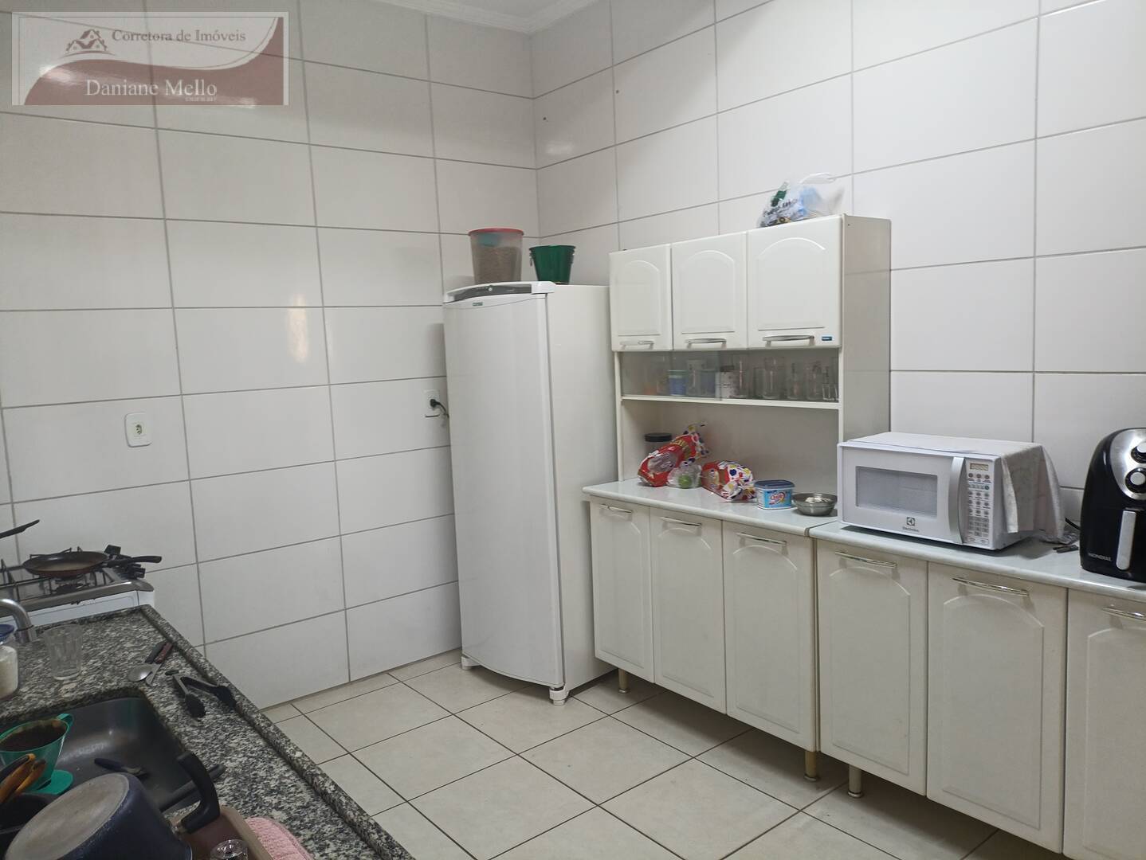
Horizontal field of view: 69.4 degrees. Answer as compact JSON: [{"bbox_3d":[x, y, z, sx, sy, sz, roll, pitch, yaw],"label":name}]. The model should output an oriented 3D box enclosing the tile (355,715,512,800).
[{"bbox_3d":[-0.495,1.153,2.931,0.429,0.010,0.429,-8,8,-38],"label":"tile"}]

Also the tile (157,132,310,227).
[{"bbox_3d":[-1.294,-0.972,3.227,0.570,0.324,0.010,-7,8,-37],"label":"tile"}]

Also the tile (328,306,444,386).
[{"bbox_3d":[-0.811,-0.381,3.643,0.570,0.324,0.010,-7,8,-37],"label":"tile"}]

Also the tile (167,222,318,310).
[{"bbox_3d":[-1.265,-0.639,3.227,0.563,0.320,0.010,-7,8,-37],"label":"tile"}]

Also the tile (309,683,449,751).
[{"bbox_3d":[-0.775,1.137,3.291,0.432,0.012,0.432,-8,8,-39],"label":"tile"}]

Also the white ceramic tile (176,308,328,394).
[{"bbox_3d":[-1.266,-0.323,3.301,0.570,0.324,0.010,-7,8,-37],"label":"white ceramic tile"}]

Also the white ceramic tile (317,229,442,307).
[{"bbox_3d":[-0.825,-0.703,3.594,0.567,0.322,0.012,-8,8,-37],"label":"white ceramic tile"}]

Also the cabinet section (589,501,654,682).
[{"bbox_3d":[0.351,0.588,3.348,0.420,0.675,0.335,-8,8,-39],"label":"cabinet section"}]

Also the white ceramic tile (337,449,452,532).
[{"bbox_3d":[-0.783,0.265,3.705,0.567,0.322,0.012,-8,8,-37],"label":"white ceramic tile"}]

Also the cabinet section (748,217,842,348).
[{"bbox_3d":[0.817,-0.478,2.766,0.280,0.396,0.356,-8,8,-39],"label":"cabinet section"}]

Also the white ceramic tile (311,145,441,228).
[{"bbox_3d":[-0.828,-1.017,3.527,0.563,0.320,0.010,-7,8,-37],"label":"white ceramic tile"}]

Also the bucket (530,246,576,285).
[{"bbox_3d":[-0.079,-0.642,3.274,0.179,0.153,0.179,-3,7,-1],"label":"bucket"}]

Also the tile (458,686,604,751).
[{"bbox_3d":[-0.165,1.122,3.241,0.431,0.010,0.436,-8,8,-39],"label":"tile"}]

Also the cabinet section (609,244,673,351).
[{"bbox_3d":[0.369,-0.518,3.305,0.280,0.390,0.337,-8,8,-39],"label":"cabinet section"}]

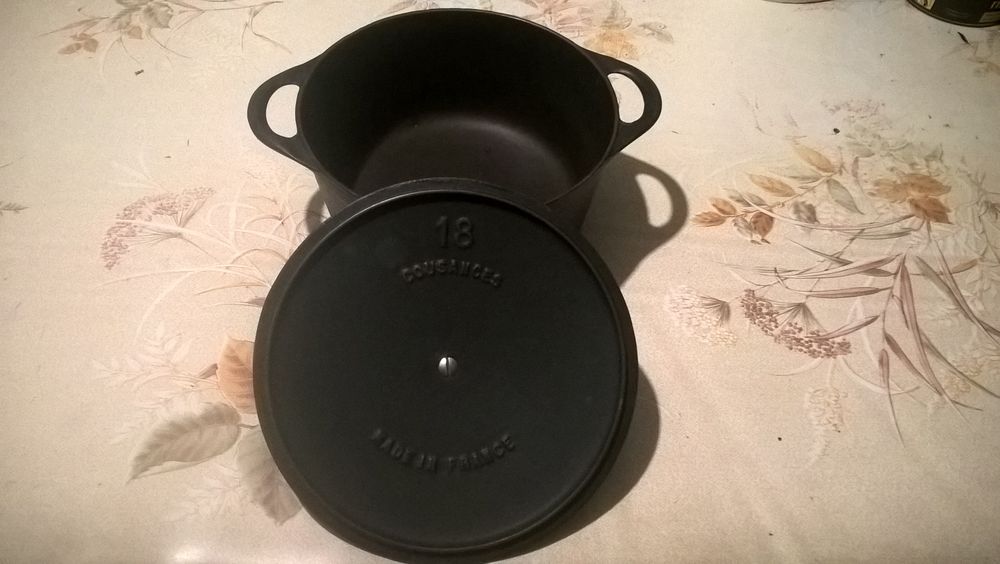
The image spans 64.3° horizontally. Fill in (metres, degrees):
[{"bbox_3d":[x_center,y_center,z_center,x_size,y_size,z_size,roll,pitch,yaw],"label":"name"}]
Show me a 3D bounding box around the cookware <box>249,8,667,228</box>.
[{"bbox_3d":[-0.025,-0.078,0.507,0.246,0.092,0.190,-2,53,-3],"label":"cookware"}]

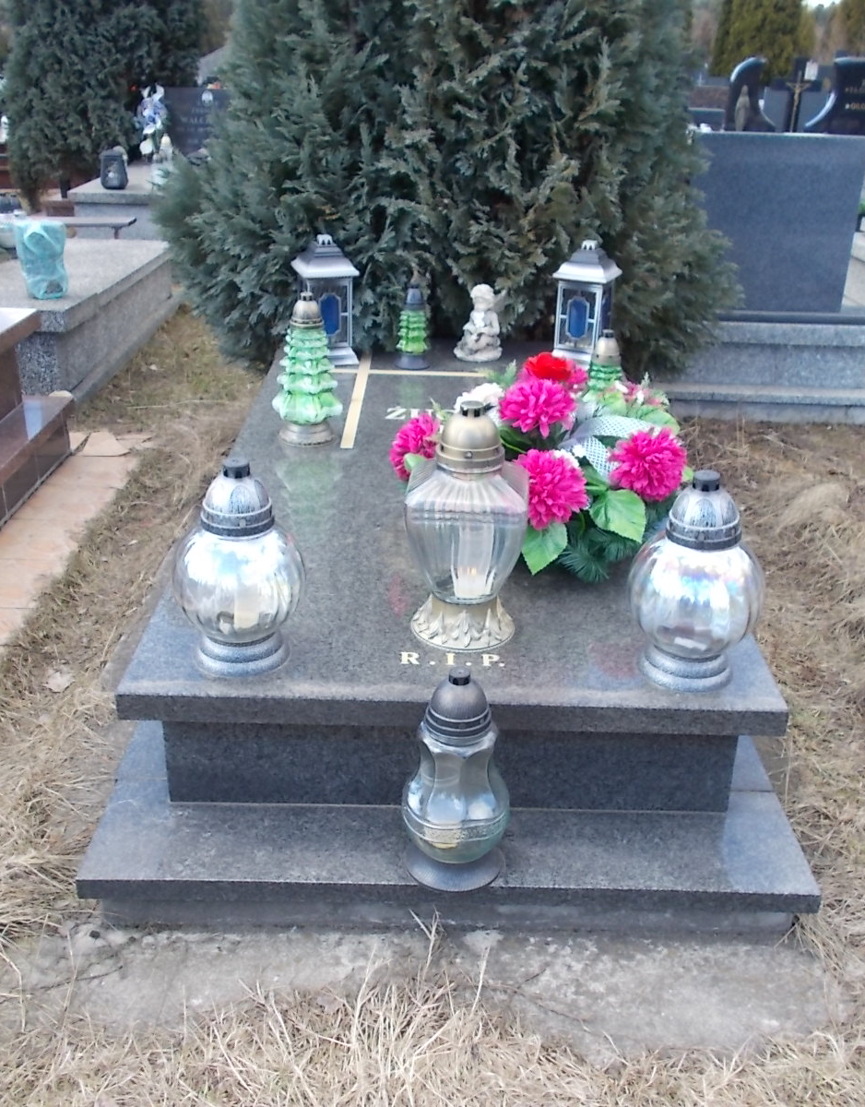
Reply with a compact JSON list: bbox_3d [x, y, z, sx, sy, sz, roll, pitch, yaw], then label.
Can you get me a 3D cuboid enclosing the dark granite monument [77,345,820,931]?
[{"bbox_3d":[0.023,-0.052,2.615,1.080,0.348,2.290,1,25,-1],"label":"dark granite monument"}]

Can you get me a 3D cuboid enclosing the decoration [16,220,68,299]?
[{"bbox_3d":[-1.452,-1.100,4.149,0.178,0.264,0.173,1,25,-1],"label":"decoration"}]

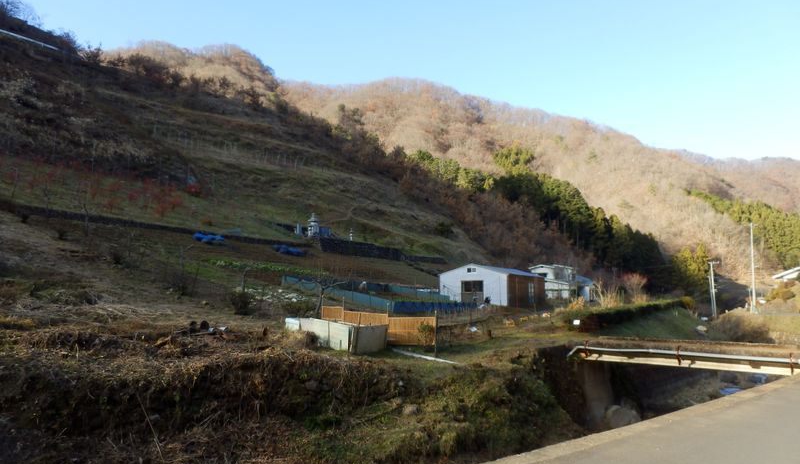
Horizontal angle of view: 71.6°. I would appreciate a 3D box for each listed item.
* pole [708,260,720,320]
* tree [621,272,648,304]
[{"bbox_3d":[42.286,7.731,74.582,1.500,7.900,0.350,0,-6,0],"label":"pole"},{"bbox_3d":[26.912,6.484,63.659,2.900,3.800,2.900,0,-6,0],"label":"tree"}]

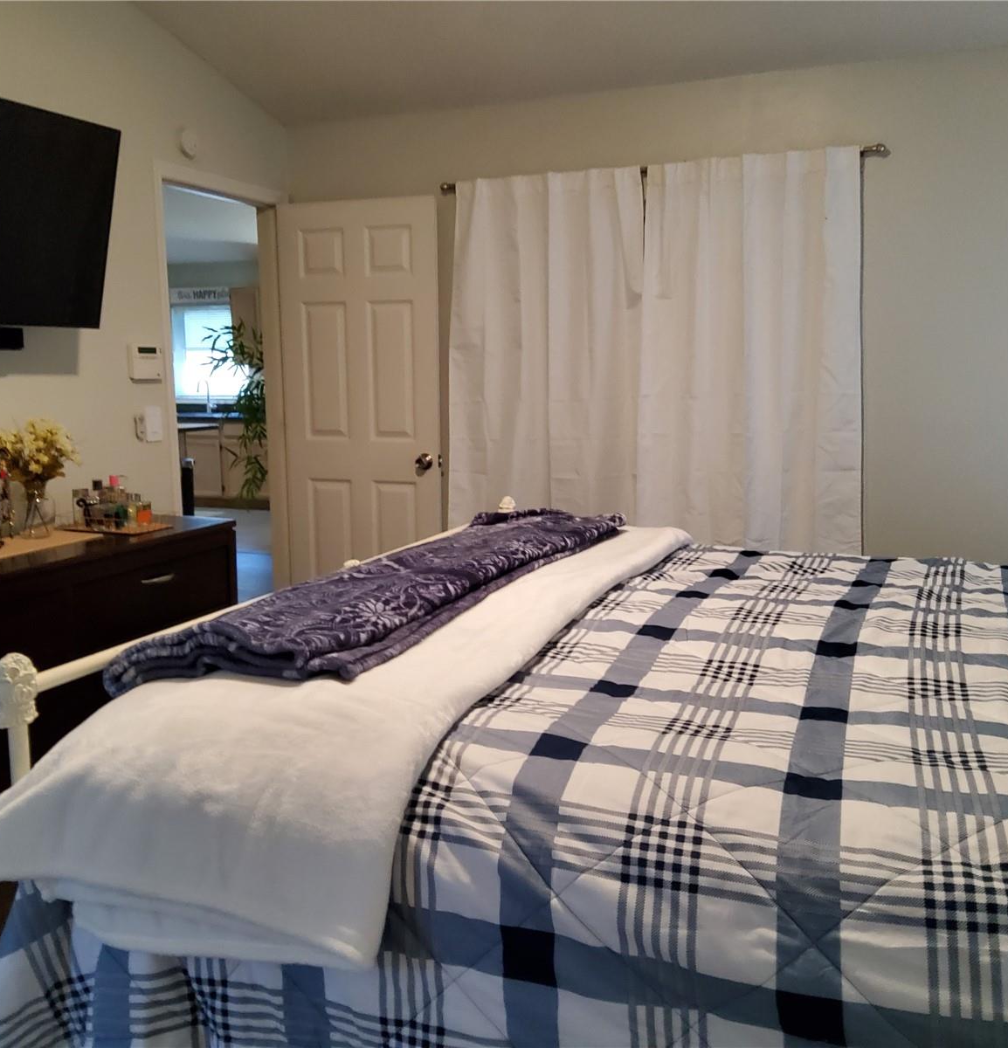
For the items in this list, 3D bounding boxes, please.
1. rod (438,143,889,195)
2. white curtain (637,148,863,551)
[{"bbox_3d":[0.538,-1.361,4.037,1.780,0.050,0.080,3,10,24],"label":"rod"},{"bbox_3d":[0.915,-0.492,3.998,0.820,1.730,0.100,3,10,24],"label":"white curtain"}]

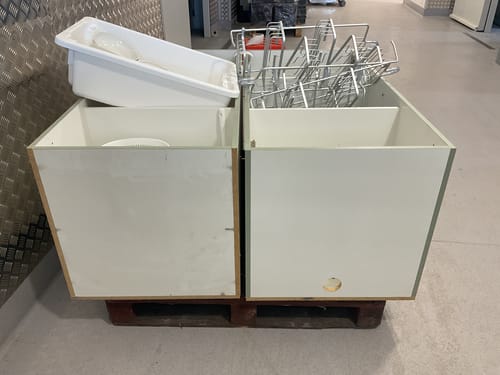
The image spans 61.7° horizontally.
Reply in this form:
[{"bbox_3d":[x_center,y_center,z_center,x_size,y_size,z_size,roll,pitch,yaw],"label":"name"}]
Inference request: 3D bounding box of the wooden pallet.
[{"bbox_3d":[-0.007,0.158,2.048,1.000,0.144,1.200,0,30,1],"label":"wooden pallet"}]

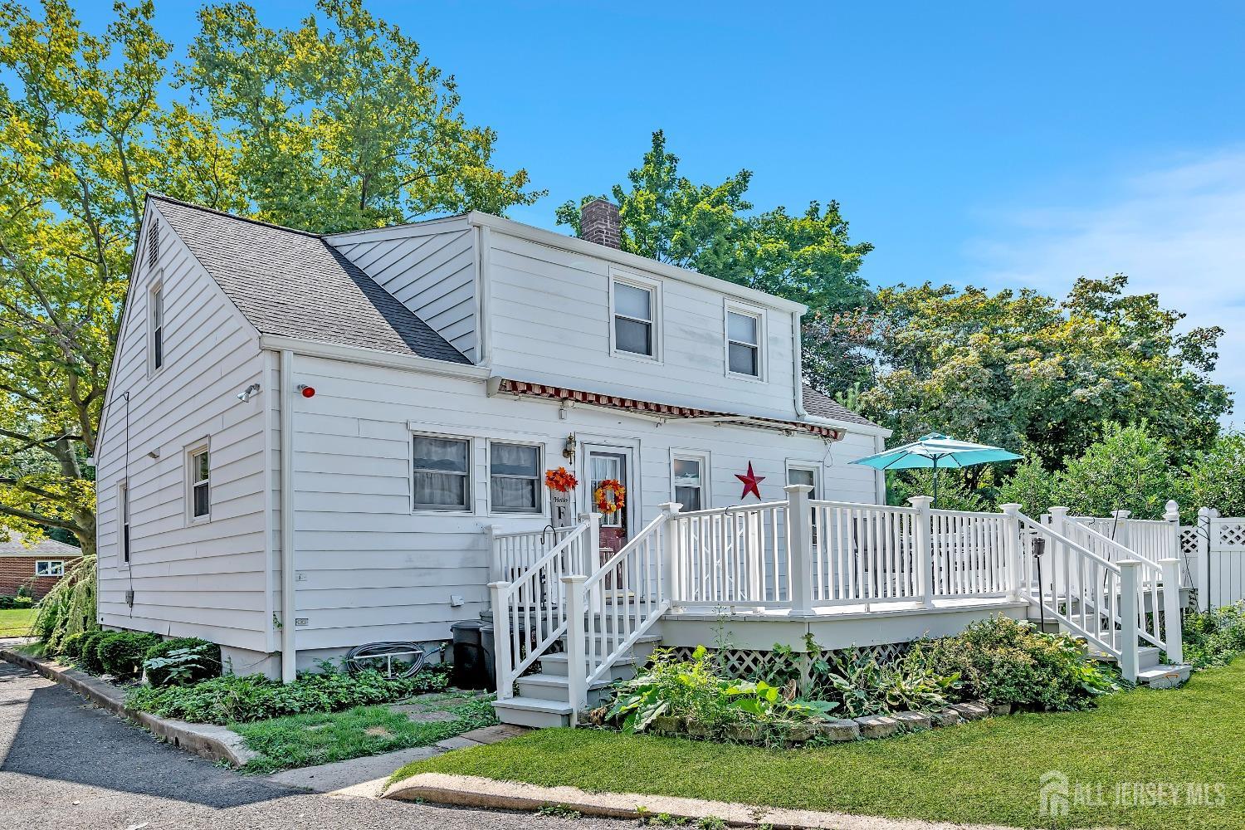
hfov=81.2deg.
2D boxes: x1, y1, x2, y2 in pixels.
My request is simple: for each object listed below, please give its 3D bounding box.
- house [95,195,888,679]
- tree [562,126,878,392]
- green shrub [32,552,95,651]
[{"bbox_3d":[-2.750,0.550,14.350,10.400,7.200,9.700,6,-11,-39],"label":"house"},{"bbox_3d":[3.006,-1.700,23.500,10.000,14.500,9.600,-3,-9,7],"label":"tree"},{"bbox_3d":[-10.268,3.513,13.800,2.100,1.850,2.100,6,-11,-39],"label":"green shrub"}]

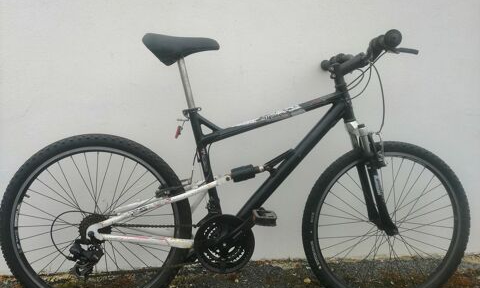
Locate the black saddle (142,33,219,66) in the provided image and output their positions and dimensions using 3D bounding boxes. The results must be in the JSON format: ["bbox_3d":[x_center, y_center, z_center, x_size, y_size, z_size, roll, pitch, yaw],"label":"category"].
[{"bbox_3d":[-0.204,-0.318,1.300,0.265,0.108,0.155,1,4,-5],"label":"black saddle"}]

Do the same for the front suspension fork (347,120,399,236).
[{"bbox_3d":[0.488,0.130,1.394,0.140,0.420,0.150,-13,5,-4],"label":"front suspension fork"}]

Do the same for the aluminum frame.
[{"bbox_3d":[-0.042,0.042,1.341,0.950,0.670,0.150,1,4,-5],"label":"aluminum frame"}]

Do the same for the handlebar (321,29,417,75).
[{"bbox_3d":[0.432,-0.301,1.357,0.140,0.100,0.590,1,4,-5],"label":"handlebar"}]

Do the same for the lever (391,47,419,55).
[{"bbox_3d":[0.507,-0.284,1.163,0.055,0.035,0.120,1,4,-5],"label":"lever"}]

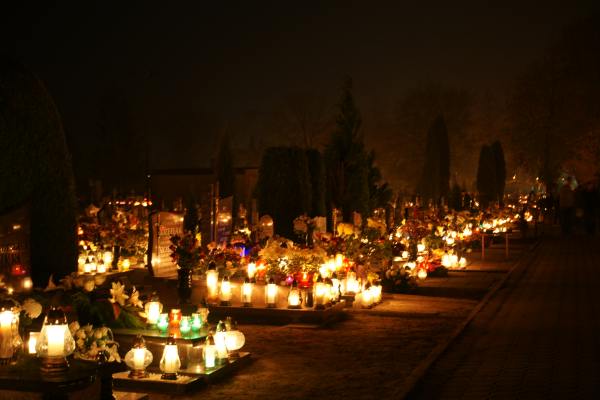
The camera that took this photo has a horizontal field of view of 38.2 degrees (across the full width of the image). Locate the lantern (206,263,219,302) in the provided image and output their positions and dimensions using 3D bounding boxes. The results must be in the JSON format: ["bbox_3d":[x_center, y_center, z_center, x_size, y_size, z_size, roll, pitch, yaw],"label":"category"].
[{"bbox_3d":[-0.926,0.873,9.200,0.130,0.413,0.130,0,1,0],"label":"lantern"}]

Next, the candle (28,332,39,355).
[{"bbox_3d":[-1.492,0.807,4.876,0.071,0.122,0.071,0,1,0],"label":"candle"}]

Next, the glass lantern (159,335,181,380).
[{"bbox_3d":[-0.887,1.078,5.910,0.146,0.305,0.146,0,1,0],"label":"glass lantern"}]

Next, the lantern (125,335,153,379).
[{"bbox_3d":[-1.125,1.094,6.050,0.196,0.286,0.196,0,1,0],"label":"lantern"}]

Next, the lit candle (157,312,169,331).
[{"bbox_3d":[-1.028,0.919,6.500,0.085,0.136,0.085,0,1,0],"label":"lit candle"}]

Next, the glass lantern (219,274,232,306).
[{"bbox_3d":[-0.845,1.045,9.900,0.137,0.340,0.137,0,1,-5],"label":"glass lantern"}]

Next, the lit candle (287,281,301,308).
[{"bbox_3d":[-0.057,0.971,8.900,0.132,0.280,0.132,0,1,0],"label":"lit candle"}]

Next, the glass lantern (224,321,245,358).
[{"bbox_3d":[-0.559,1.195,7.450,0.180,0.345,0.180,0,1,-4],"label":"glass lantern"}]

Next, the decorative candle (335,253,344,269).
[{"bbox_3d":[0.494,0.756,10.835,0.099,0.187,0.099,0,1,0],"label":"decorative candle"}]

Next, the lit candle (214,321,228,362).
[{"bbox_3d":[-0.661,1.192,7.300,0.120,0.345,0.120,0,1,-5],"label":"lit candle"}]

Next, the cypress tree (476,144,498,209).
[{"bbox_3d":[8.631,-0.935,40.000,0.946,3.254,0.946,0,1,0],"label":"cypress tree"}]

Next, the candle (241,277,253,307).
[{"bbox_3d":[-0.605,1.051,9.900,0.132,0.335,0.132,0,1,-3],"label":"candle"}]

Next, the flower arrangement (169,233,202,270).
[{"bbox_3d":[-1.348,0.606,10.200,0.400,0.450,0.380,0,1,-18],"label":"flower arrangement"}]

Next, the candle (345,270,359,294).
[{"bbox_3d":[0.588,0.948,9.900,0.154,0.278,0.154,0,1,0],"label":"candle"}]

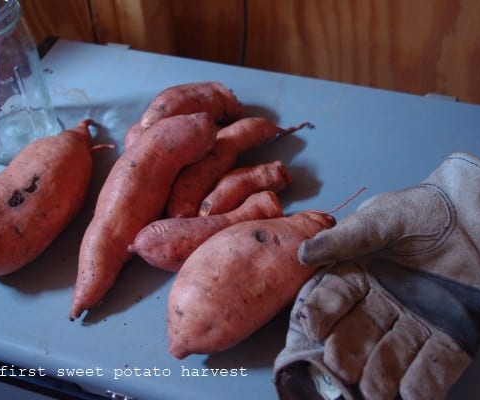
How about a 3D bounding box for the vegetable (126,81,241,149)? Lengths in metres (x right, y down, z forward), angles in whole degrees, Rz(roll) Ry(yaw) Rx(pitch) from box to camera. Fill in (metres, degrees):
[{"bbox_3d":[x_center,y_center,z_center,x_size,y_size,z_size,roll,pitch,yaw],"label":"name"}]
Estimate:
[{"bbox_3d":[-0.063,-0.093,0.743,0.137,0.047,0.053,-28,51,-20],"label":"vegetable"}]

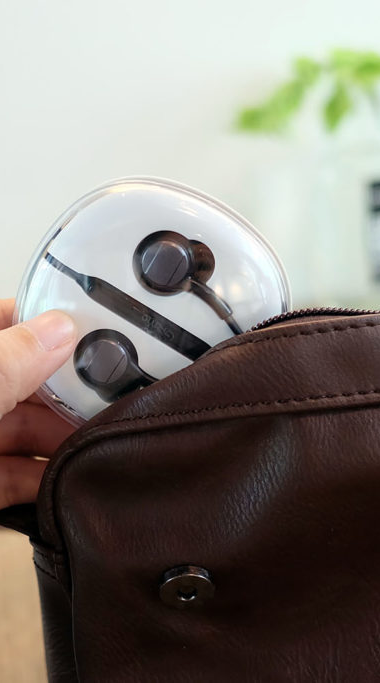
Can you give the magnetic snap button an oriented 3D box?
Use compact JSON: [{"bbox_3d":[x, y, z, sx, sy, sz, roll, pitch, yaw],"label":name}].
[{"bbox_3d":[-0.001,0.062,0.194,0.014,0.014,0.004,-2,37,-2],"label":"magnetic snap button"}]

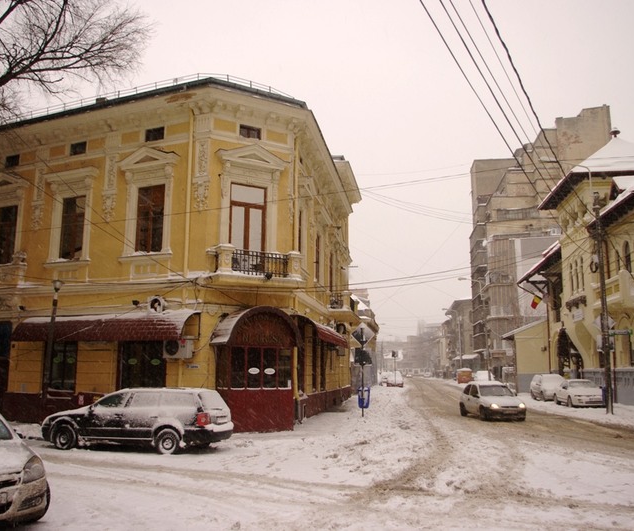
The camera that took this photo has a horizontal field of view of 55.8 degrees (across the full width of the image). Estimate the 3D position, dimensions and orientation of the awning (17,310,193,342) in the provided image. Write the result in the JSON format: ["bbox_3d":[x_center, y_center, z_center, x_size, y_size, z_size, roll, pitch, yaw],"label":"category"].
[{"bbox_3d":[-7.100,2.050,19.600,7.300,0.900,0.800,-4,-11,24],"label":"awning"}]

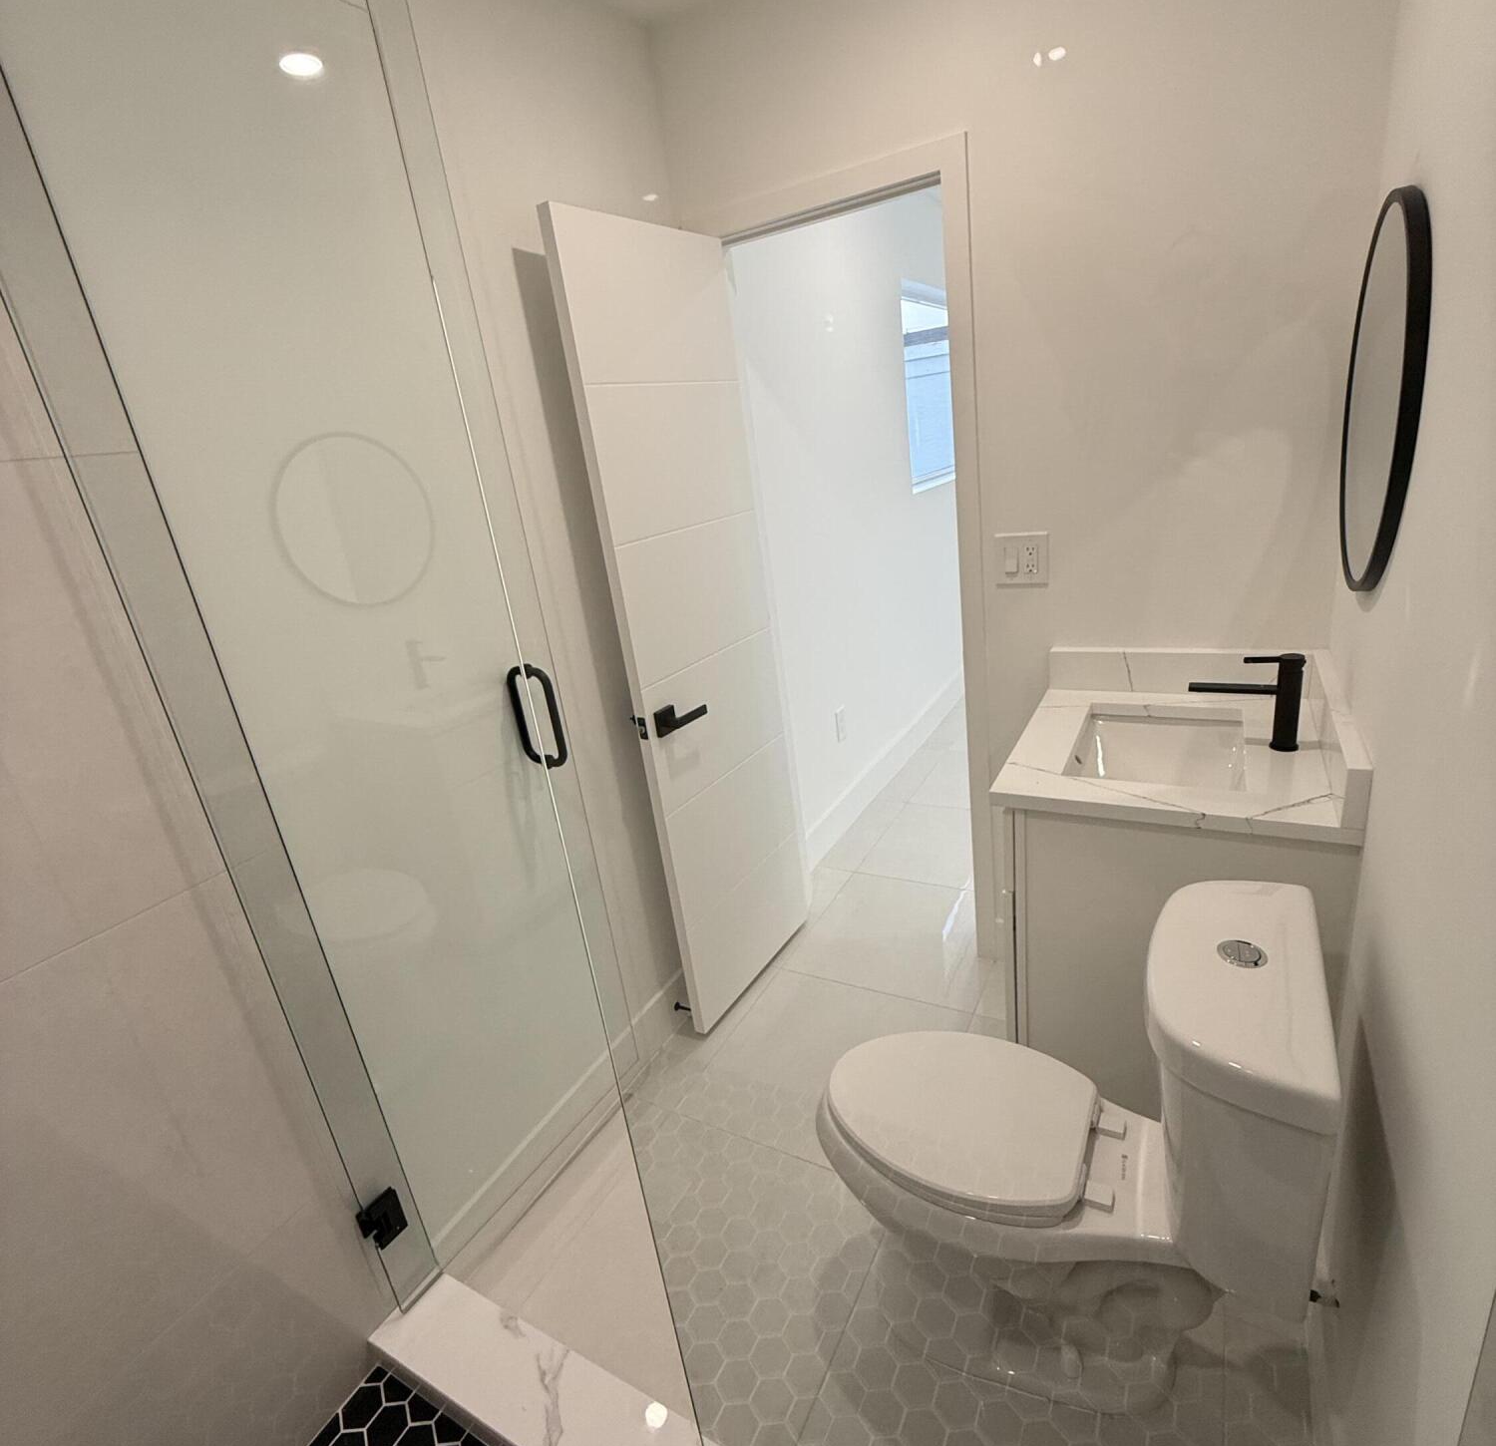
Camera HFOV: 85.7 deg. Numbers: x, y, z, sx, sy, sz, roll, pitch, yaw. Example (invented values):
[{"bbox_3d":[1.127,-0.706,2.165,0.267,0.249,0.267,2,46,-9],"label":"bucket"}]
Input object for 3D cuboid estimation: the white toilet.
[{"bbox_3d":[0.487,0.691,1.383,0.751,0.805,0.425,4,23,30],"label":"white toilet"}]

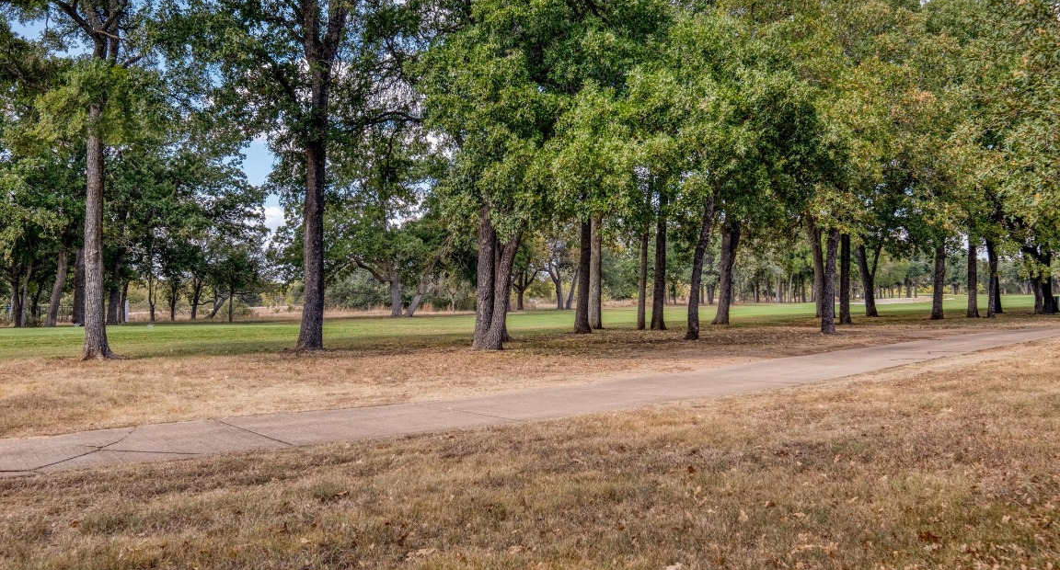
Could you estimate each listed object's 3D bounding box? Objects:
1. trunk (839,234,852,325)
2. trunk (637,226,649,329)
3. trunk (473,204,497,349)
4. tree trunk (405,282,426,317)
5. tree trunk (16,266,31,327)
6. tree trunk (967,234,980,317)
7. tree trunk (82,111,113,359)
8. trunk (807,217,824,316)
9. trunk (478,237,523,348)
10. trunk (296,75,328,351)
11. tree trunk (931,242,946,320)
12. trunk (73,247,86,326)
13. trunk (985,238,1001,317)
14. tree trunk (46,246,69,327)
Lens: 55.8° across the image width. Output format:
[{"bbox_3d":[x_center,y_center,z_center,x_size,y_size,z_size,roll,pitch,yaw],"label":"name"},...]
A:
[{"bbox_3d":[12.857,-0.225,40.720,0.487,3.706,0.480,0,0,0],"label":"trunk"},{"bbox_3d":[4.105,-0.251,36.450,0.385,3.753,0.380,0,0,0],"label":"trunk"},{"bbox_3d":[-1.084,-0.187,24.314,0.581,3.538,0.520,0,0,0],"label":"trunk"},{"bbox_3d":[-5.747,0.720,50.217,1.016,1.763,0.600,0,0,0],"label":"tree trunk"},{"bbox_3d":[-19.570,0.432,38.670,0.604,2.393,0.500,0,0,0],"label":"tree trunk"},{"bbox_3d":[20.138,-0.356,45.500,0.539,3.764,0.474,0,0,0],"label":"tree trunk"},{"bbox_3d":[-9.298,-1.077,21.500,0.591,5.336,0.520,0,0,0],"label":"tree trunk"},{"bbox_3d":[13.172,-0.830,46.300,0.705,4.596,0.620,0,0,0],"label":"trunk"},{"bbox_3d":[-0.772,0.179,25.060,1.083,2.915,0.750,0,0,0],"label":"trunk"},{"bbox_3d":[-5.239,-1.717,24.100,0.693,6.646,0.610,0,0,0],"label":"trunk"},{"bbox_3d":[17.569,-0.178,43.000,0.582,3.399,0.512,0,0,0],"label":"tree trunk"},{"bbox_3d":[-18.368,0.037,40.740,0.524,3.183,0.520,0,0,0],"label":"trunk"},{"bbox_3d":[23.030,-0.377,49.760,0.823,3.957,0.550,0,0,0],"label":"trunk"},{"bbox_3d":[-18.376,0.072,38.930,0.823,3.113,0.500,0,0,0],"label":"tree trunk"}]

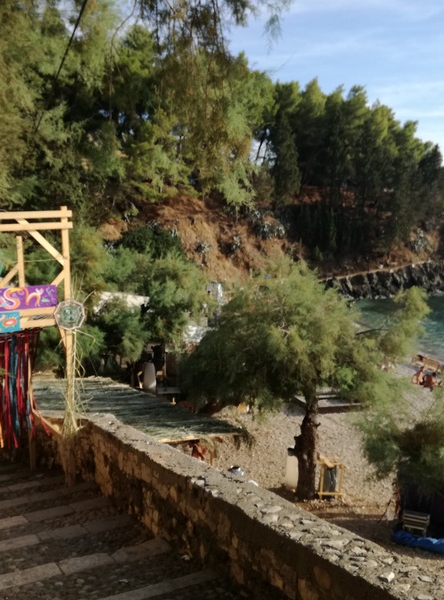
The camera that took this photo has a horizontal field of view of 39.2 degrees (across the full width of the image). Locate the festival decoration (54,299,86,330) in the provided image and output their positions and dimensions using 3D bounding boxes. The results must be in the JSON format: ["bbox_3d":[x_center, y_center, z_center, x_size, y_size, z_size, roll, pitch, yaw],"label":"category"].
[{"bbox_3d":[-1.781,0.177,7.300,0.360,0.350,0.040,-4,8,-27],"label":"festival decoration"}]

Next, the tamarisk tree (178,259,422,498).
[{"bbox_3d":[2.092,2.023,15.658,6.000,6.100,5.600,0,7,0],"label":"tamarisk tree"}]

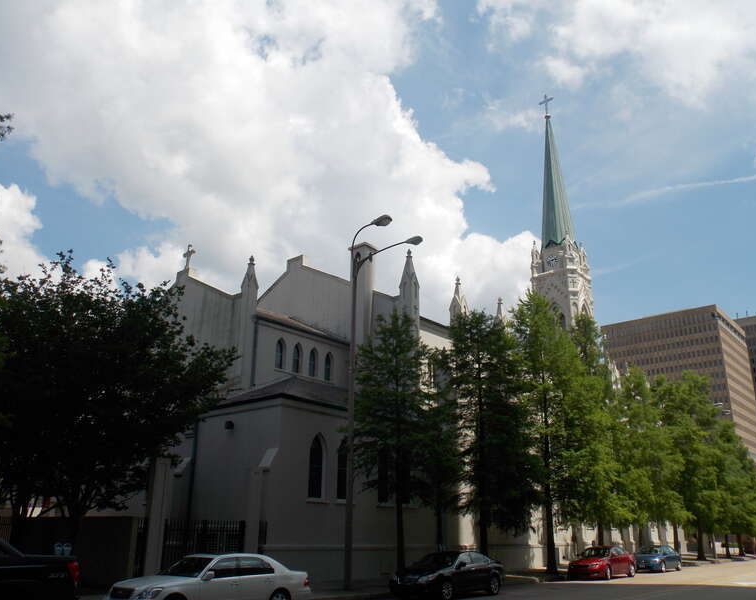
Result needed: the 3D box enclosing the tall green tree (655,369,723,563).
[{"bbox_3d":[26.996,14.050,54.364,5.000,15.893,5.000,-17,-27,38],"label":"tall green tree"}]

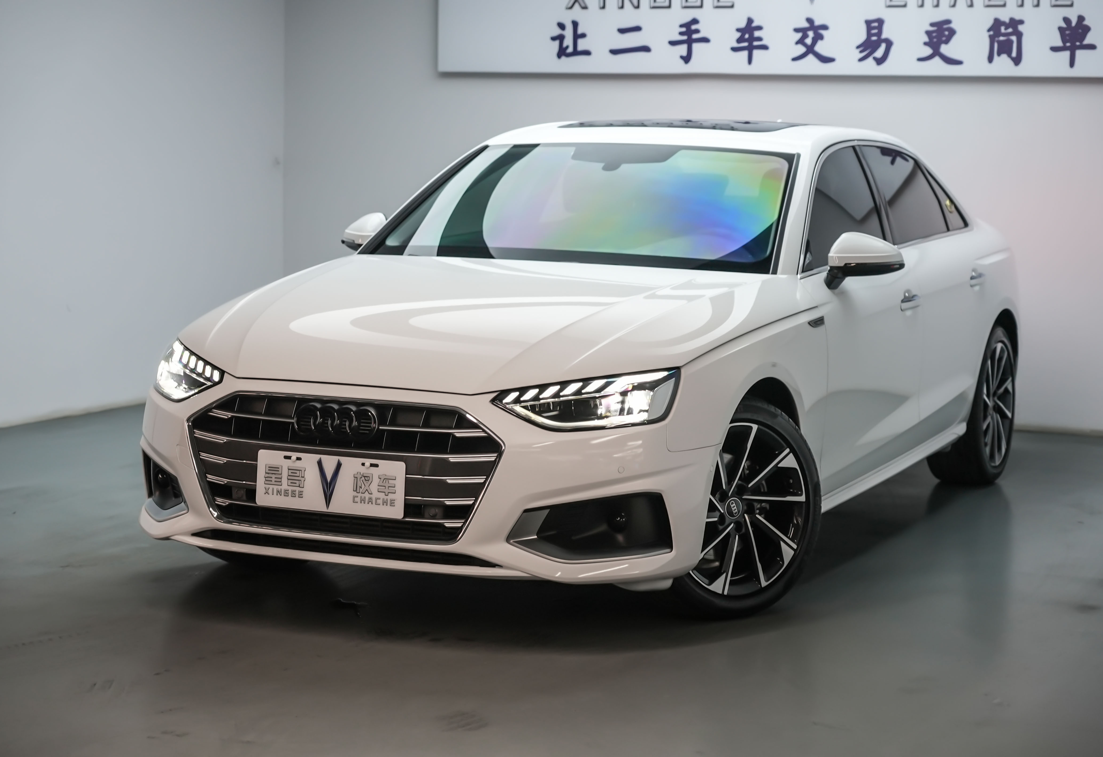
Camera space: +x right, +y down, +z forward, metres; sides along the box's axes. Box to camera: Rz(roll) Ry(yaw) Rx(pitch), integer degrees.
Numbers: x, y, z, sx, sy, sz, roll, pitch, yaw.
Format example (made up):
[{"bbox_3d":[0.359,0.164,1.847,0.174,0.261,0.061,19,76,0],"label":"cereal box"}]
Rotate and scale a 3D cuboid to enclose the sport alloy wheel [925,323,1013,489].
[{"bbox_3d":[1.677,0.101,8.861,0.245,0.650,0.655,4,6,24],"label":"sport alloy wheel"}]

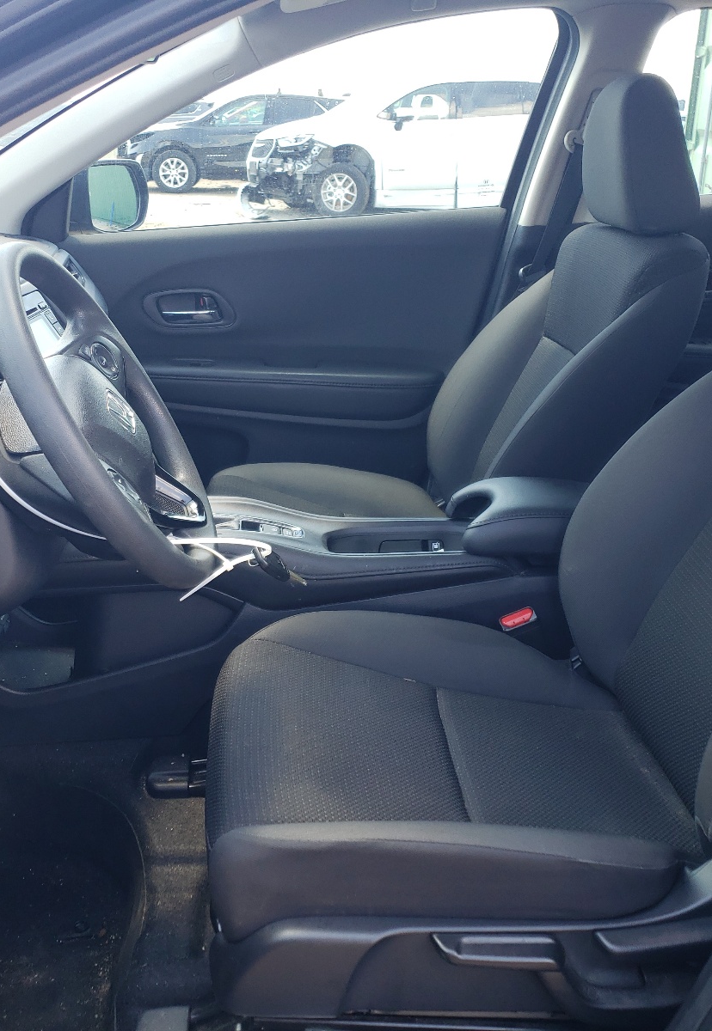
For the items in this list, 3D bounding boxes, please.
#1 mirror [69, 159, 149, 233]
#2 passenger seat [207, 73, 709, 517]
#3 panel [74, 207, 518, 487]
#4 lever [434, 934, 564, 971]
[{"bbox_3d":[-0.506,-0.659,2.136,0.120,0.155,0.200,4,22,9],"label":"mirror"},{"bbox_3d":[0.119,-0.255,1.766,0.840,0.930,0.530,-2,22,-5],"label":"passenger seat"},{"bbox_3d":[-0.149,-0.300,2.085,0.900,0.600,0.140,-2,22,-5],"label":"panel"},{"bbox_3d":[0.126,0.387,0.922,0.120,0.032,0.025,4,21,-7],"label":"lever"}]

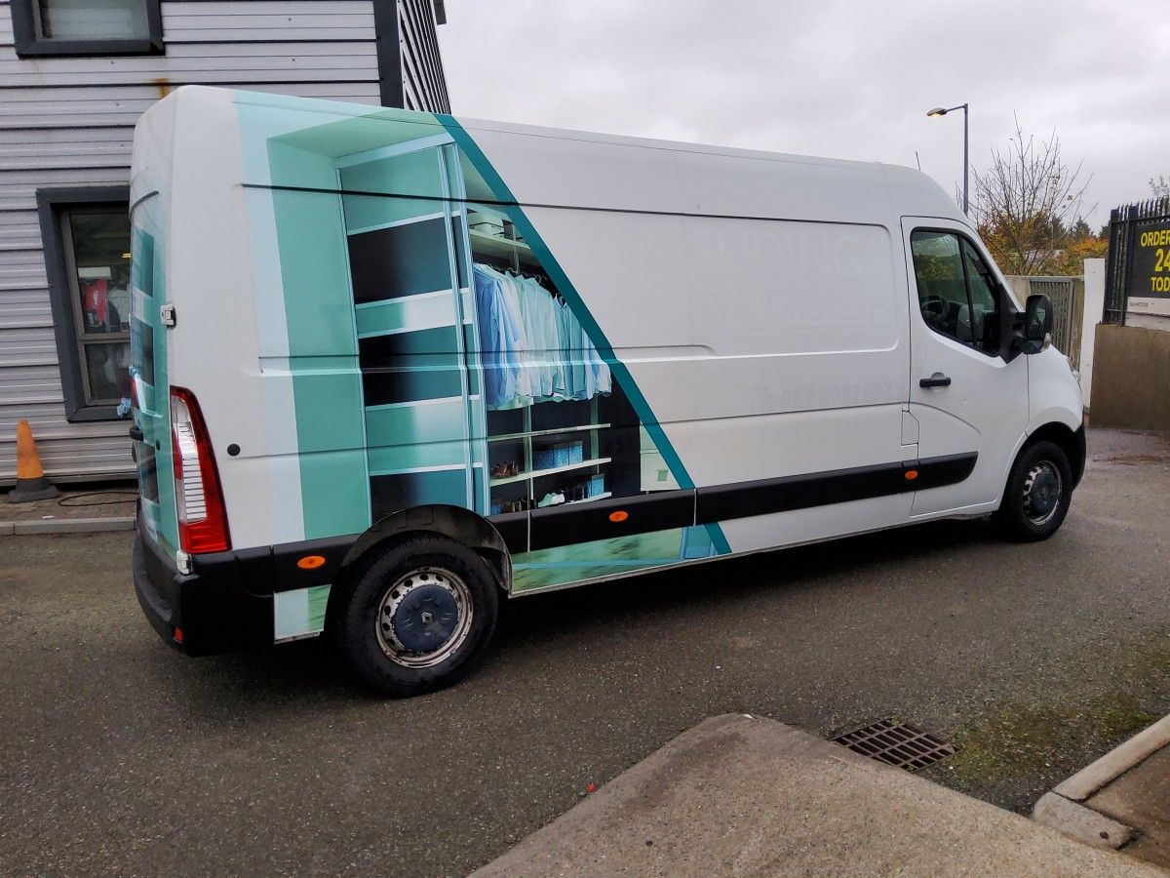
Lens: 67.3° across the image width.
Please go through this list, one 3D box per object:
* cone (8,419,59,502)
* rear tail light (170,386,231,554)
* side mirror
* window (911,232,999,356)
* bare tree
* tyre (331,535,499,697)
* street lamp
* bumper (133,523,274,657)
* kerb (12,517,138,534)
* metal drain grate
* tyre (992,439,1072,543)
[{"bbox_3d":[-5.206,0.174,8.242,0.400,0.730,0.400,-6,10,-26],"label":"cone"},{"bbox_3d":[-1.367,0.110,3.103,0.190,0.620,0.160,-6,10,-31],"label":"rear tail light"},{"bbox_3d":[2.613,-0.679,5.237,0.190,0.370,0.250,-6,10,-31],"label":"side mirror"},{"bbox_3d":[2.203,-0.863,5.200,0.782,0.751,0.060,-5,0,-30],"label":"window"},{"bbox_3d":[9.150,-3.967,18.440,2.800,5.500,2.800,3,10,27],"label":"bare tree"},{"bbox_3d":[-0.702,0.720,3.690,0.685,0.685,0.225,-6,10,-31],"label":"tyre"},{"bbox_3d":[10.181,-5.888,24.898,1.100,6.700,0.250,7,13,44],"label":"street lamp"},{"bbox_3d":[-1.843,0.492,3.970,0.430,0.420,2.030,-6,10,-31],"label":"bumper"},{"bbox_3d":[-4.157,0.717,7.204,0.940,0.120,0.120,-3,9,-4],"label":"kerb"},{"bbox_3d":[1.155,1.146,3.247,0.350,0.040,0.320,-6,10,-31],"label":"metal drain grate"},{"bbox_3d":[2.997,0.359,5.917,0.685,0.685,0.225,-6,10,-31],"label":"tyre"}]

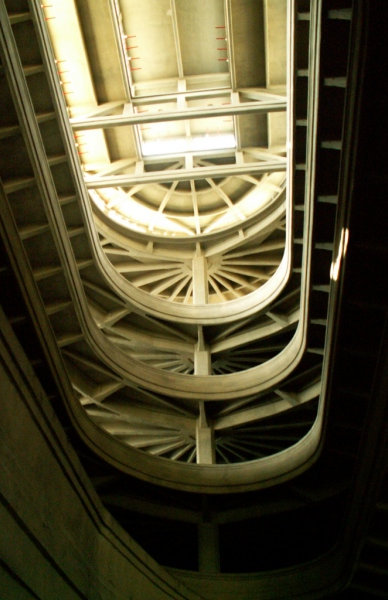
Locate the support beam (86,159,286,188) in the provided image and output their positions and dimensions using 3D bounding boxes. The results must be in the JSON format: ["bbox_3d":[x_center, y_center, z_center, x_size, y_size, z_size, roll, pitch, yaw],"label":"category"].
[{"bbox_3d":[-0.340,-7.050,34.087,11.438,0.800,0.280,-5,-43,3],"label":"support beam"}]

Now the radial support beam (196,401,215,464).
[{"bbox_3d":[0.626,7.331,29.025,0.899,3.840,0.899,-5,-43,3],"label":"radial support beam"}]

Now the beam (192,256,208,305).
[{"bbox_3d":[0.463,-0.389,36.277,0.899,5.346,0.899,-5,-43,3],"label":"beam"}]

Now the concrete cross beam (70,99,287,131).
[{"bbox_3d":[-0.688,-9.580,31.385,11.421,0.800,0.280,-5,-43,3],"label":"concrete cross beam"}]

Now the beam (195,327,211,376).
[{"bbox_3d":[0.530,3.966,32.189,0.899,3.960,0.899,-5,-43,3],"label":"beam"}]

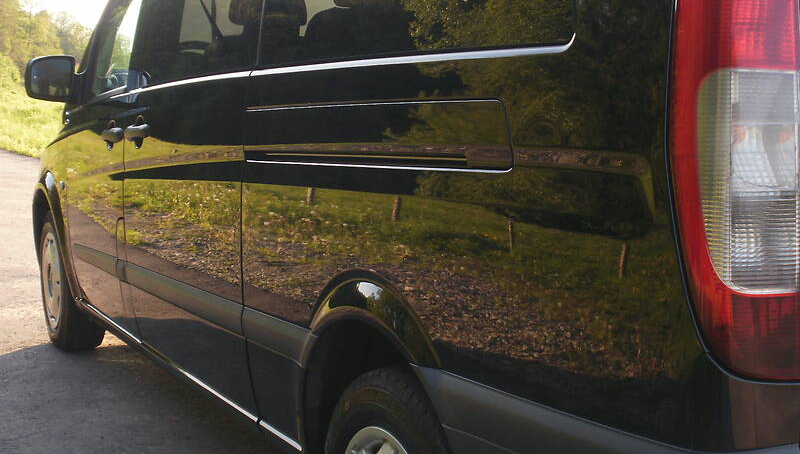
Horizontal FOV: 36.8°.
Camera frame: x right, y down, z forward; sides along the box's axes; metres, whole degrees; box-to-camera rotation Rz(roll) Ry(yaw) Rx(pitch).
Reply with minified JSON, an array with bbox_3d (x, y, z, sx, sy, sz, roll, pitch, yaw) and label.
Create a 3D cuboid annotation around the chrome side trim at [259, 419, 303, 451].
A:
[{"bbox_3d":[-0.294,0.507,2.933,0.016,0.022,0.279,-3,9,-27],"label":"chrome side trim"}]

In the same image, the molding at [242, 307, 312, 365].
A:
[{"bbox_3d":[-0.290,0.253,2.842,0.038,0.095,0.390,-3,6,-27],"label":"molding"}]

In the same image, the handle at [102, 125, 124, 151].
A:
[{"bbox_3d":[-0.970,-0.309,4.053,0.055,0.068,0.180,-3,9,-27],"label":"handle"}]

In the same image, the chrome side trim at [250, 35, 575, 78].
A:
[{"bbox_3d":[-0.052,-0.331,2.407,0.035,0.046,1.262,-3,6,-29],"label":"chrome side trim"}]

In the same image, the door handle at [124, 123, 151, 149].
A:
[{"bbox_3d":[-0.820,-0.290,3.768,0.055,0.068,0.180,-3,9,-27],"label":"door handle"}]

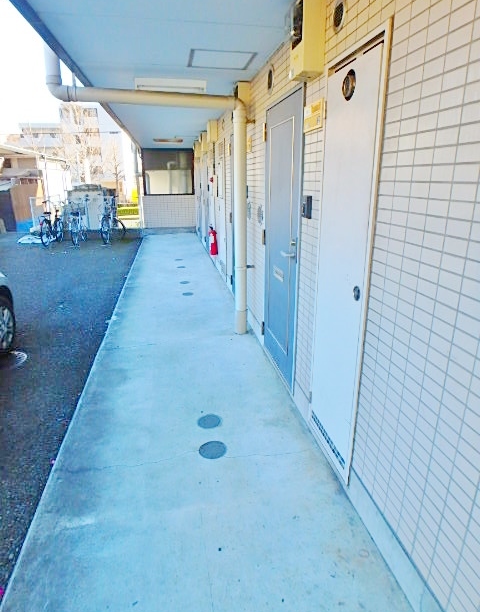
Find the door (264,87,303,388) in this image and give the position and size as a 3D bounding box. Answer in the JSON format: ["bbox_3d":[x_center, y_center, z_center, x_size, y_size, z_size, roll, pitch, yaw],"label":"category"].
[{"bbox_3d":[0.311,-0.455,2.976,0.045,2.000,0.870,-4,19,-9],"label":"door"}]

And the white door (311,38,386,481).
[{"bbox_3d":[0.499,-0.121,1.931,0.045,1.930,0.520,-4,19,-9],"label":"white door"}]

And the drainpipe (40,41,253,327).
[{"bbox_3d":[-0.734,-0.904,3.594,1.660,2.580,0.130,-4,19,-9],"label":"drainpipe"}]

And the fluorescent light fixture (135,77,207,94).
[{"bbox_3d":[-0.618,-1.993,3.537,0.640,0.090,0.140,-4,19,-9],"label":"fluorescent light fixture"}]

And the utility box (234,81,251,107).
[{"bbox_3d":[0.020,-1.900,3.665,0.115,0.340,0.230,-4,19,-9],"label":"utility box"}]

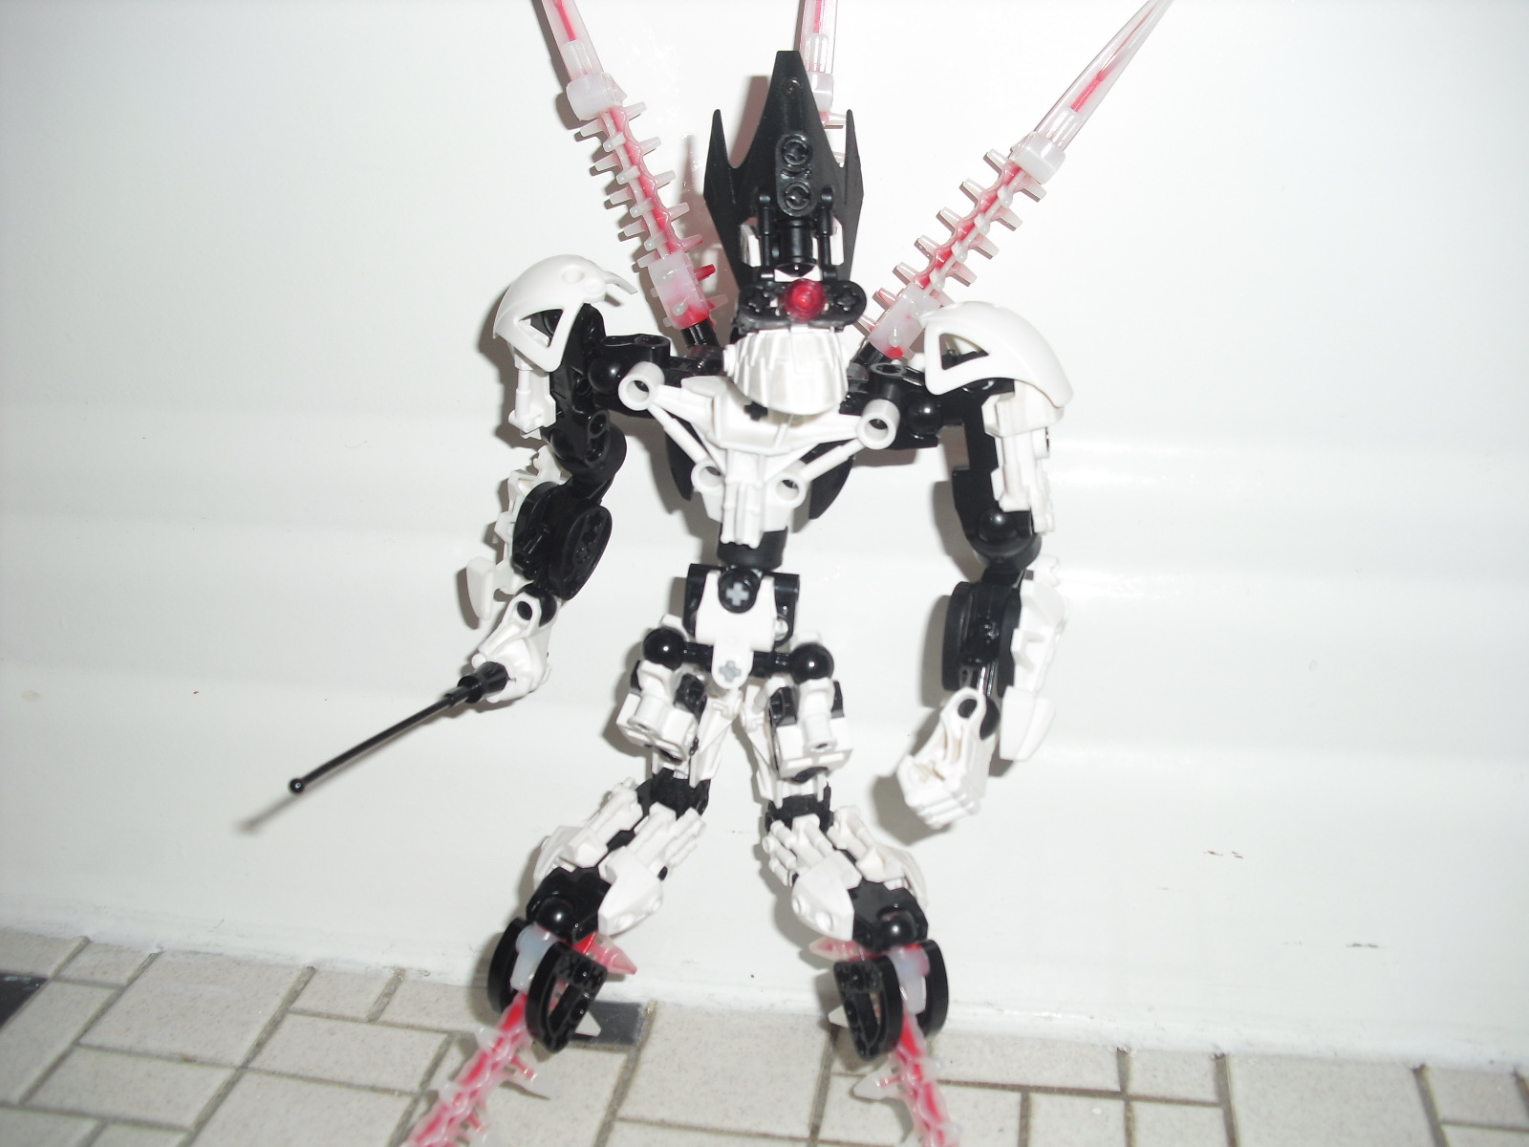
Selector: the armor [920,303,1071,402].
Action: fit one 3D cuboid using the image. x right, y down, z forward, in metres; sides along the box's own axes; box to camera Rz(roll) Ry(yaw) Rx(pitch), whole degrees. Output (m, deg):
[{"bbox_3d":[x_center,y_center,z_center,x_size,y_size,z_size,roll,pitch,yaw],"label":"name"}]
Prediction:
[{"bbox_3d":[0.047,-0.045,0.321,0.030,0.018,0.022,4,22,9],"label":"armor"}]

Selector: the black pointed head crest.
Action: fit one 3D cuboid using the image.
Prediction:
[{"bbox_3d":[0.003,-0.074,0.298,0.029,0.045,0.016,-1,11,-7],"label":"black pointed head crest"}]

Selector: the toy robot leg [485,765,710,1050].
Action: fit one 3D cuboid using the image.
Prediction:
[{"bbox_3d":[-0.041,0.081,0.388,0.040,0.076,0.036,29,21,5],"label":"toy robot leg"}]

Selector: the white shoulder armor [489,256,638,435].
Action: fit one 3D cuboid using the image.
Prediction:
[{"bbox_3d":[-0.042,-0.049,0.340,0.025,0.034,0.024,9,24,21],"label":"white shoulder armor"}]

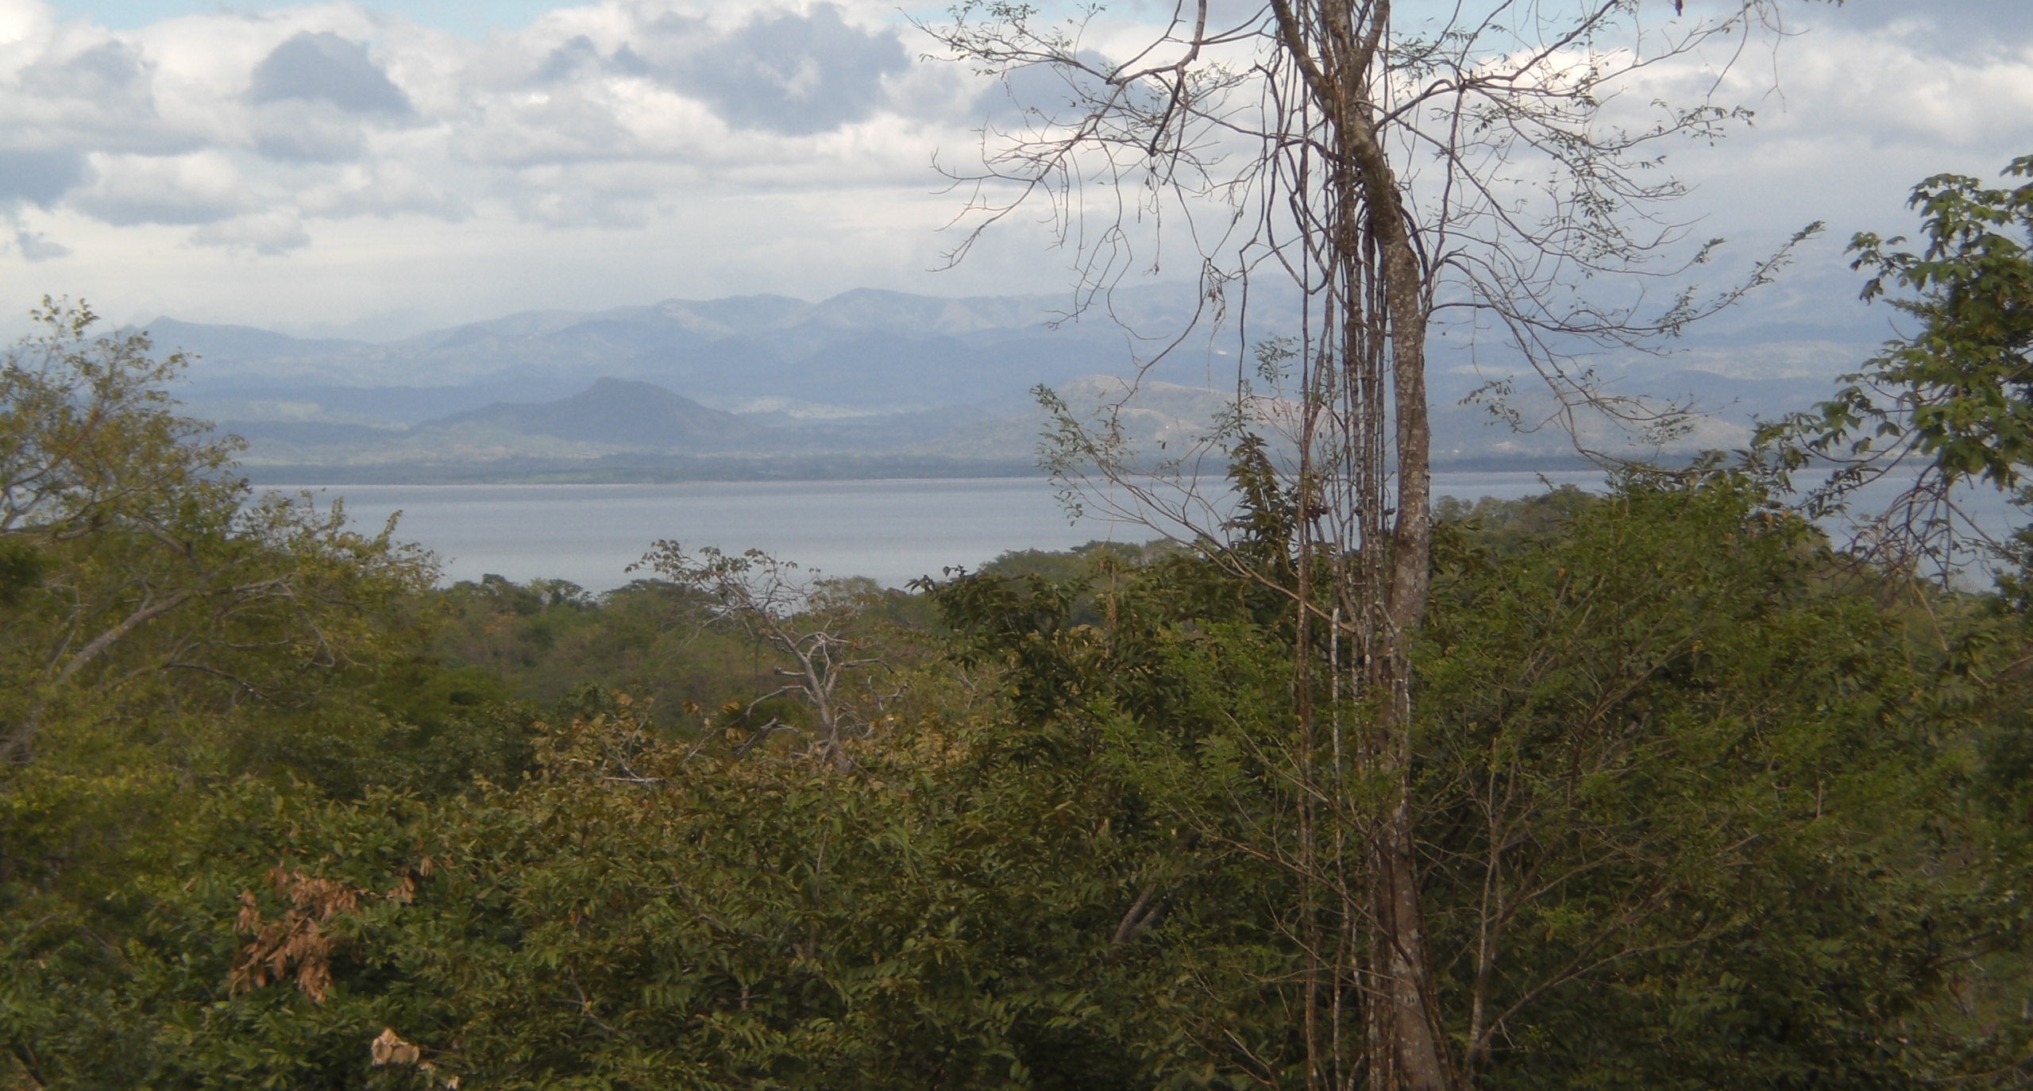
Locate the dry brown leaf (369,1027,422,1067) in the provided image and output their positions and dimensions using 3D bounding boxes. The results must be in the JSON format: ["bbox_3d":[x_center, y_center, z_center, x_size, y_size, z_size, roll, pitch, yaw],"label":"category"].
[{"bbox_3d":[-2.968,2.395,32.000,0.250,0.190,0.130,0,1,-5],"label":"dry brown leaf"}]

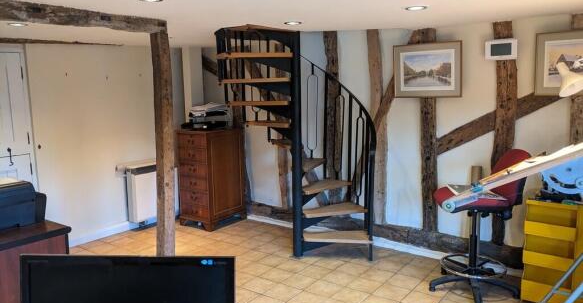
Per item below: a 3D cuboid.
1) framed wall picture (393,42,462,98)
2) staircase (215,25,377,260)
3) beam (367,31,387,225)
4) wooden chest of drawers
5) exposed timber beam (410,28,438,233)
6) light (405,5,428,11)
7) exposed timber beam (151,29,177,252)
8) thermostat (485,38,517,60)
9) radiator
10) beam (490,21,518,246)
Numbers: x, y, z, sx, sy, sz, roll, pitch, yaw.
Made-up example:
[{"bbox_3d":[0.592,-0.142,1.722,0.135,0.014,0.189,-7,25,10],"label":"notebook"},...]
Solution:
[{"bbox_3d":[1.185,-0.705,3.977,0.600,0.468,0.030,5,10,36],"label":"framed wall picture"},{"bbox_3d":[0.051,-0.056,4.254,1.466,2.132,1.244,1,9,13],"label":"staircase"},{"bbox_3d":[0.845,-0.210,4.368,0.170,1.840,0.110,5,10,36],"label":"beam"},{"bbox_3d":[-0.961,0.292,5.425,0.506,1.140,0.575,5,10,36],"label":"wooden chest of drawers"},{"bbox_3d":[1.258,-0.165,4.137,0.165,1.869,0.100,5,10,36],"label":"exposed timber beam"},{"bbox_3d":[0.796,-0.913,2.892,0.135,0.030,0.135,5,10,36],"label":"light"},{"bbox_3d":[-0.948,0.139,3.373,0.105,1.990,0.125,5,10,36],"label":"exposed timber beam"},{"bbox_3d":[1.690,-0.811,3.654,0.225,0.160,0.040,5,10,36],"label":"thermostat"},{"bbox_3d":[-1.605,0.465,5.289,0.170,0.620,0.670,5,10,36],"label":"radiator"},{"bbox_3d":[1.743,-0.115,3.726,0.165,1.840,0.110,5,10,36],"label":"beam"}]

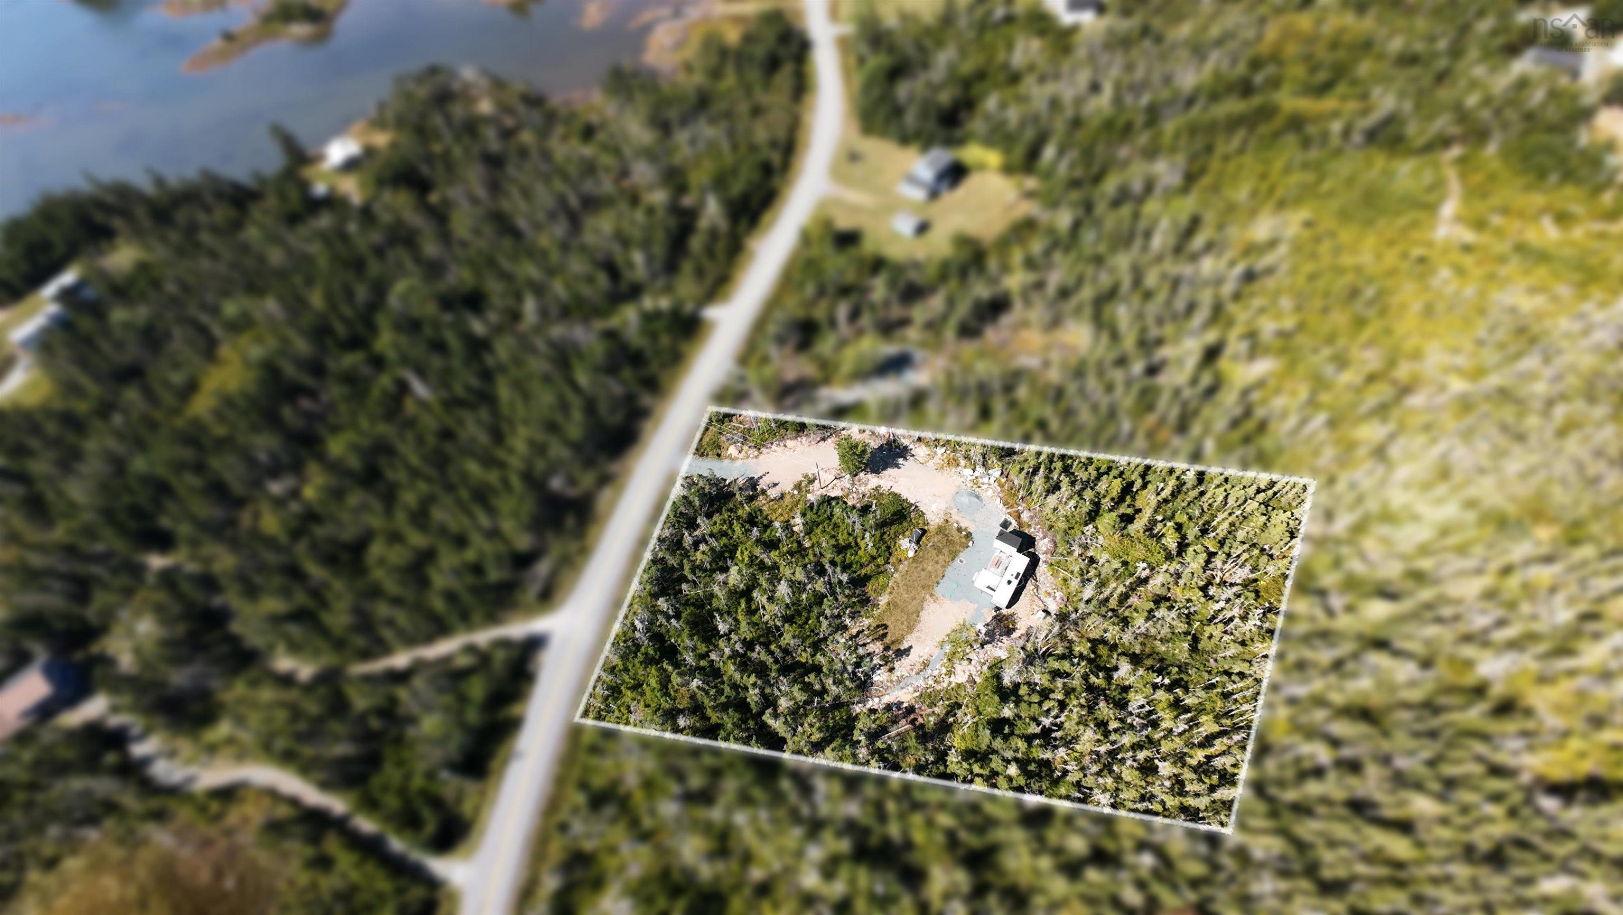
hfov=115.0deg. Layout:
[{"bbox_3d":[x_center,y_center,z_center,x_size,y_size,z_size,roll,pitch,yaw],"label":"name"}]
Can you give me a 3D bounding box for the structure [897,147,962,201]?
[{"bbox_3d":[29.610,-71.120,129.690,8.000,5.000,12.000,33,68,17],"label":"structure"}]

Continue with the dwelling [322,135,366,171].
[{"bbox_3d":[-129.250,-83.990,142.980,6.700,4.400,7.600,29,67,15],"label":"dwelling"}]

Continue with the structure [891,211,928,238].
[{"bbox_3d":[22.930,-55.520,123.030,5.600,2.900,4.400,33,68,17],"label":"structure"}]

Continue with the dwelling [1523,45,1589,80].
[{"bbox_3d":[210.840,-111.780,146.300,10.500,4.300,7.800,18,65,10],"label":"dwelling"}]

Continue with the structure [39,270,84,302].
[{"bbox_3d":[-178.050,-40.530,122.810,3.500,2.800,7.000,22,66,12],"label":"structure"}]

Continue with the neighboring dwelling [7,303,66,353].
[{"bbox_3d":[-174.960,-29.470,117.040,3.700,2.800,9.600,22,66,12],"label":"neighboring dwelling"}]

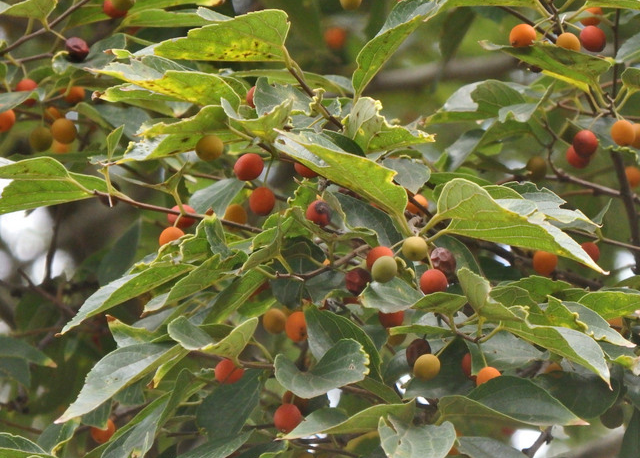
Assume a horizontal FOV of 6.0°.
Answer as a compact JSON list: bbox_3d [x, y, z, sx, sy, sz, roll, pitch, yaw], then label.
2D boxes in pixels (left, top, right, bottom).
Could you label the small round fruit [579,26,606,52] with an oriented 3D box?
[{"bbox_3d":[0.097,-0.067,2.180,0.009,0.009,0.009,0,-10,0],"label":"small round fruit"}]

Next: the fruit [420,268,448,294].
[{"bbox_3d":[0.035,0.016,1.880,0.008,0.008,0.008,0,-12,0],"label":"fruit"}]

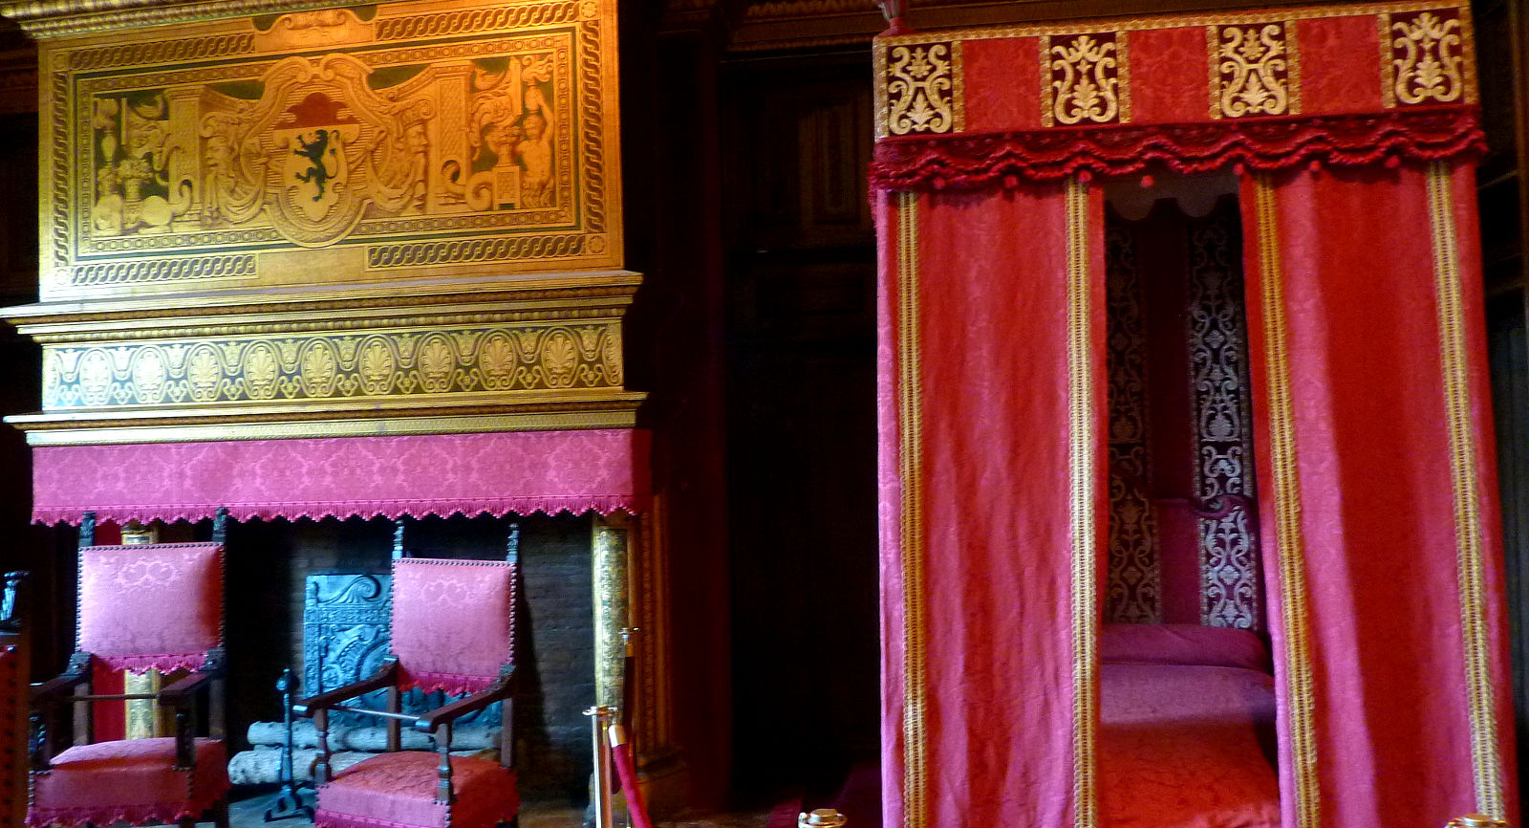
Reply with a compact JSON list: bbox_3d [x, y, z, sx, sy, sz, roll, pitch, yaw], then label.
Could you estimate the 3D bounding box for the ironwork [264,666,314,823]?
[{"bbox_3d":[-2.174,1.523,5.236,0.230,0.699,0.340,-2,-2,9],"label":"ironwork"}]

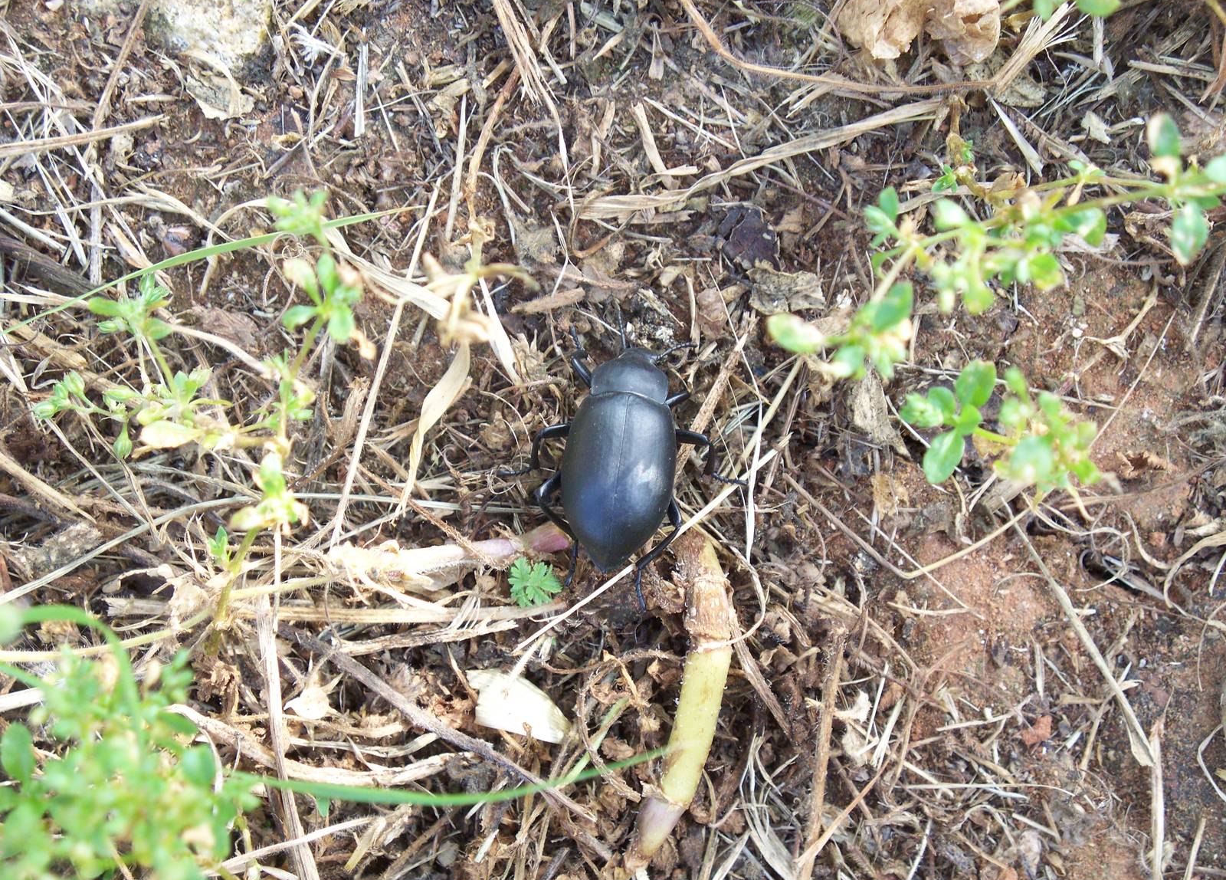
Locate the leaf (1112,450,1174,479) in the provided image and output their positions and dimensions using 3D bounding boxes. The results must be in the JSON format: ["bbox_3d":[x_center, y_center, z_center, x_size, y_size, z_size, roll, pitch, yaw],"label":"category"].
[{"bbox_3d":[0.060,0.003,0.319,0.006,0.003,0.003,3,70,1],"label":"leaf"}]

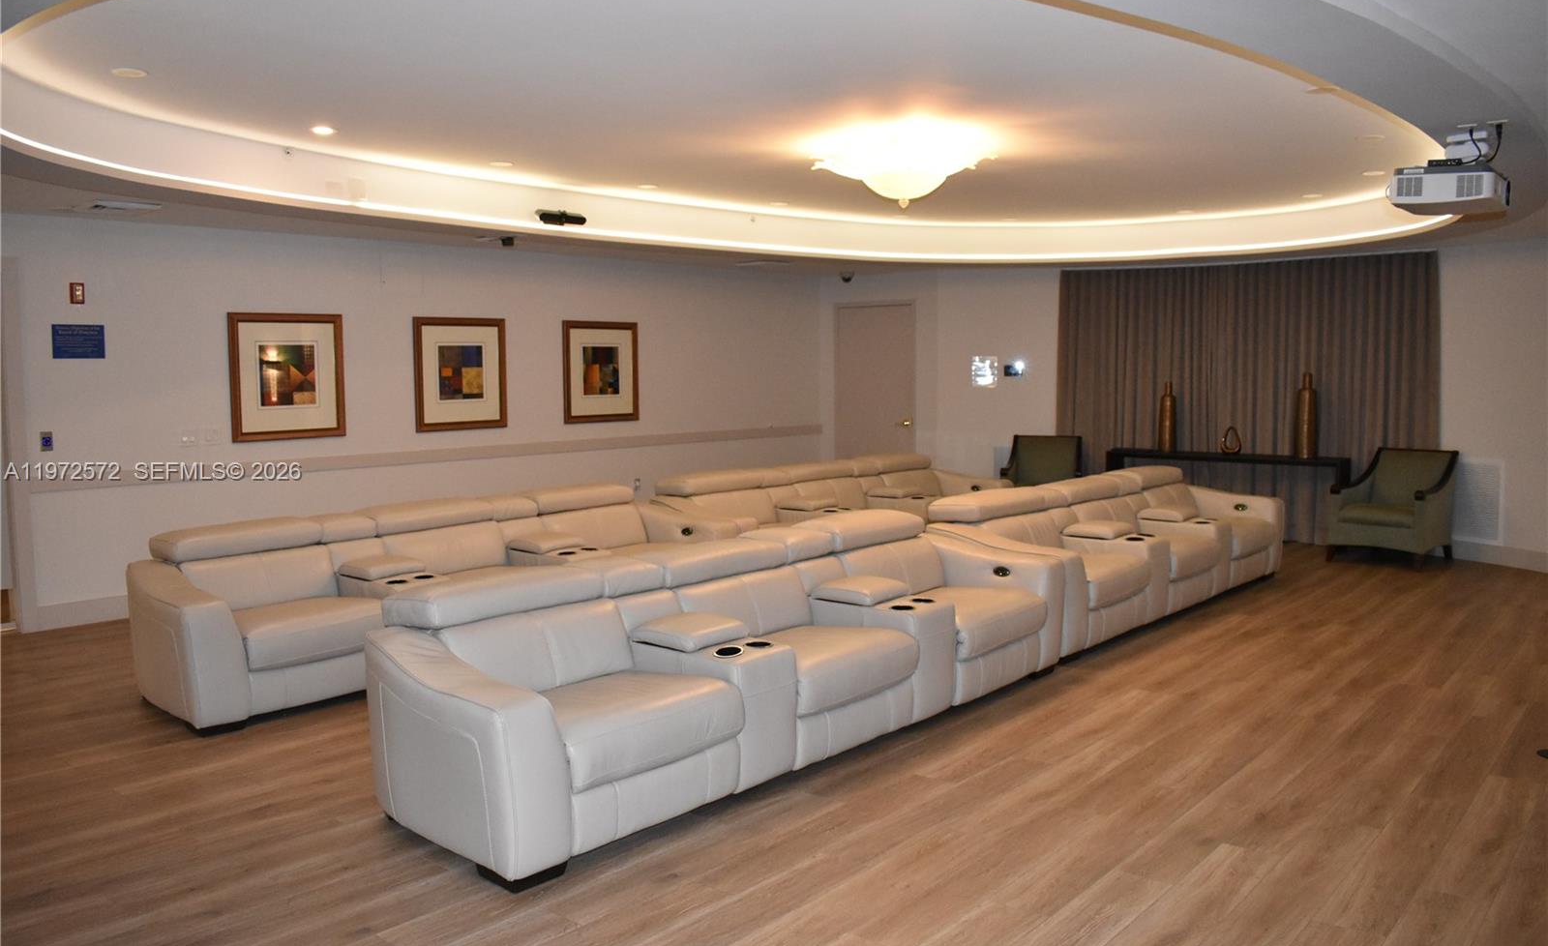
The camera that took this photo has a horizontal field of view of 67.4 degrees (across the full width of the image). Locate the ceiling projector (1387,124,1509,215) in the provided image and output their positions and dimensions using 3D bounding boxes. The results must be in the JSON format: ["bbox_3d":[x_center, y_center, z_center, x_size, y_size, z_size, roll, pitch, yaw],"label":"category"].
[{"bbox_3d":[2.453,-1.082,4.208,0.354,0.250,0.360,4,7,35],"label":"ceiling projector"}]

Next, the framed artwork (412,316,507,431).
[{"bbox_3d":[-2.390,-0.758,8.912,0.040,0.857,0.790,5,8,44],"label":"framed artwork"}]

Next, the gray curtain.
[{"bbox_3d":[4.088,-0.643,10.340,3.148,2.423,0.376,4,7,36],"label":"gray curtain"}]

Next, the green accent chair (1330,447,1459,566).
[{"bbox_3d":[4.872,0.266,9.105,0.717,0.865,0.708,-5,7,-39],"label":"green accent chair"}]

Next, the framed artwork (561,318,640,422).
[{"bbox_3d":[-1.456,-0.857,9.878,0.040,0.857,0.790,5,8,44],"label":"framed artwork"}]

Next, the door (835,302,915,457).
[{"bbox_3d":[0.984,-0.586,11.481,0.974,2.128,0.080,5,8,44],"label":"door"}]

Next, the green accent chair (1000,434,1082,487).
[{"bbox_3d":[2.503,0.118,10.724,0.708,0.865,0.717,2,6,20],"label":"green accent chair"}]

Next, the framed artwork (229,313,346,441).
[{"bbox_3d":[-3.321,-0.658,7.947,0.040,0.857,0.790,5,8,44],"label":"framed artwork"}]

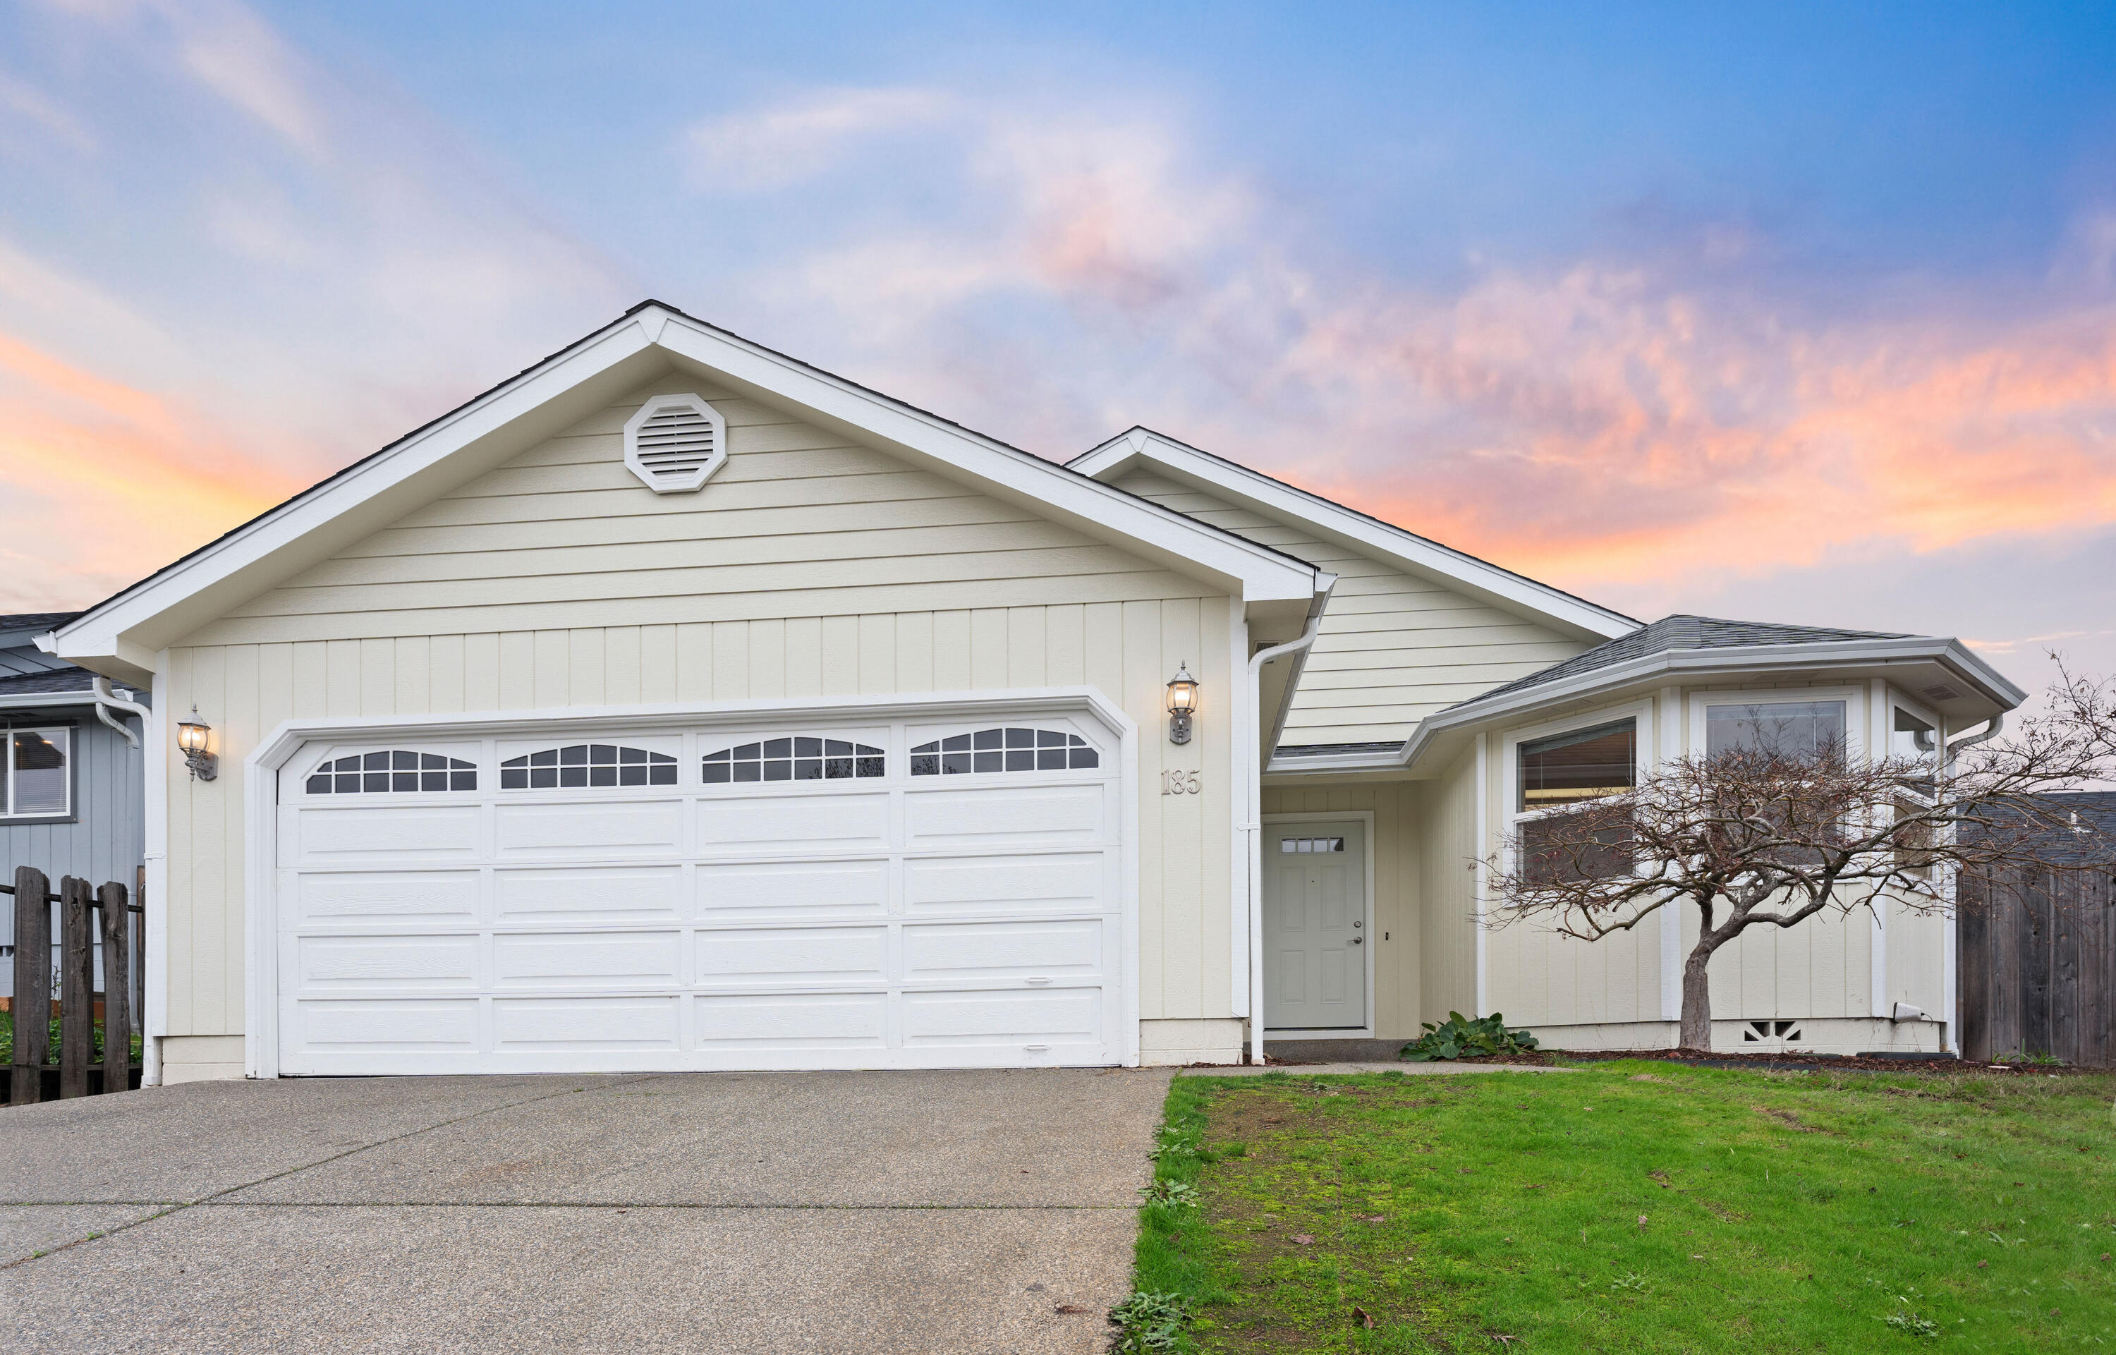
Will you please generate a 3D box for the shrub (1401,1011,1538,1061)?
[{"bbox_3d":[2.970,2.580,8.050,0.980,0.370,0.750,0,0,5],"label":"shrub"}]

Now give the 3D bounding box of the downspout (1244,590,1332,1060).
[{"bbox_3d":[1.235,0.810,6.120,0.400,2.600,0.170,0,0,5],"label":"downspout"}]

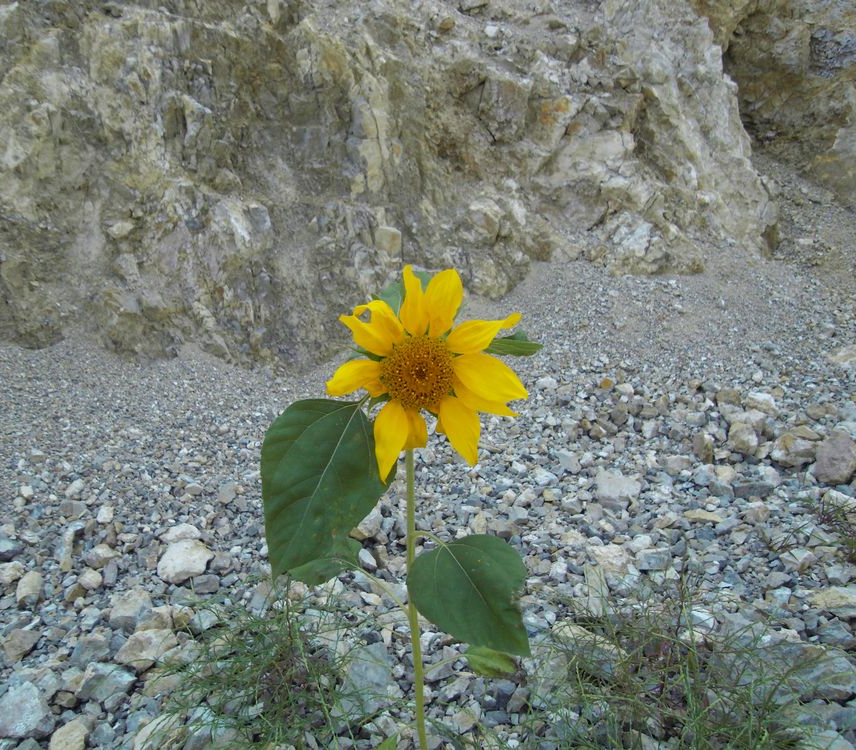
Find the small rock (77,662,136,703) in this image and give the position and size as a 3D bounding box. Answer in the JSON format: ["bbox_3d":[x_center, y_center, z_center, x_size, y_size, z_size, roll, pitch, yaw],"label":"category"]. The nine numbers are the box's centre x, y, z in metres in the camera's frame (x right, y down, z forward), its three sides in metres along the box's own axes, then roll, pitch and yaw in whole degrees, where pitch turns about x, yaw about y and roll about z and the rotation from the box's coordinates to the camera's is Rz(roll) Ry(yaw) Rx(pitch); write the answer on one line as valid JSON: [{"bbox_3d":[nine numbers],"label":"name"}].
[{"bbox_3d":[-0.554,0.530,1.195,0.103,0.053,0.072,-3,7,-26],"label":"small rock"}]

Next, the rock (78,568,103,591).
[{"bbox_3d":[-0.681,0.413,1.400,0.049,0.039,0.041,0,8,0],"label":"rock"}]

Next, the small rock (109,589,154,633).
[{"bbox_3d":[-0.536,0.425,1.250,0.079,0.072,0.067,0,8,0],"label":"small rock"}]

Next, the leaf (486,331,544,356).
[{"bbox_3d":[0.075,-0.029,0.640,0.061,0.024,0.040,0,8,0],"label":"leaf"}]

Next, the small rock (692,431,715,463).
[{"bbox_3d":[0.914,0.237,2.300,0.073,0.102,0.080,0,8,0],"label":"small rock"}]

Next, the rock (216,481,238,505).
[{"bbox_3d":[-0.682,0.400,2.357,0.071,0.068,0.058,-2,6,-16],"label":"rock"}]

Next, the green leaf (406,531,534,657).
[{"bbox_3d":[0.034,0.181,0.570,0.100,0.100,0.050,0,8,0],"label":"green leaf"}]

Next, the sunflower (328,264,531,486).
[{"bbox_3d":[0.000,-0.001,0.600,0.175,0.189,0.070,0,0,0],"label":"sunflower"}]

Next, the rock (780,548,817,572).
[{"bbox_3d":[0.942,0.471,1.762,0.091,0.048,0.071,3,7,29],"label":"rock"}]

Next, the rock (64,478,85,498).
[{"bbox_3d":[-1.236,0.397,2.425,0.070,0.056,0.056,-3,7,-27],"label":"rock"}]

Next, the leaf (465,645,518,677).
[{"bbox_3d":[0.054,0.241,0.585,0.046,0.027,0.035,0,8,0],"label":"leaf"}]

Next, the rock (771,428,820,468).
[{"bbox_3d":[1.205,0.238,2.280,0.158,0.112,0.134,0,8,0],"label":"rock"}]

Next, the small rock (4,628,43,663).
[{"bbox_3d":[-0.776,0.518,1.327,0.078,0.050,0.061,-4,7,-31],"label":"small rock"}]

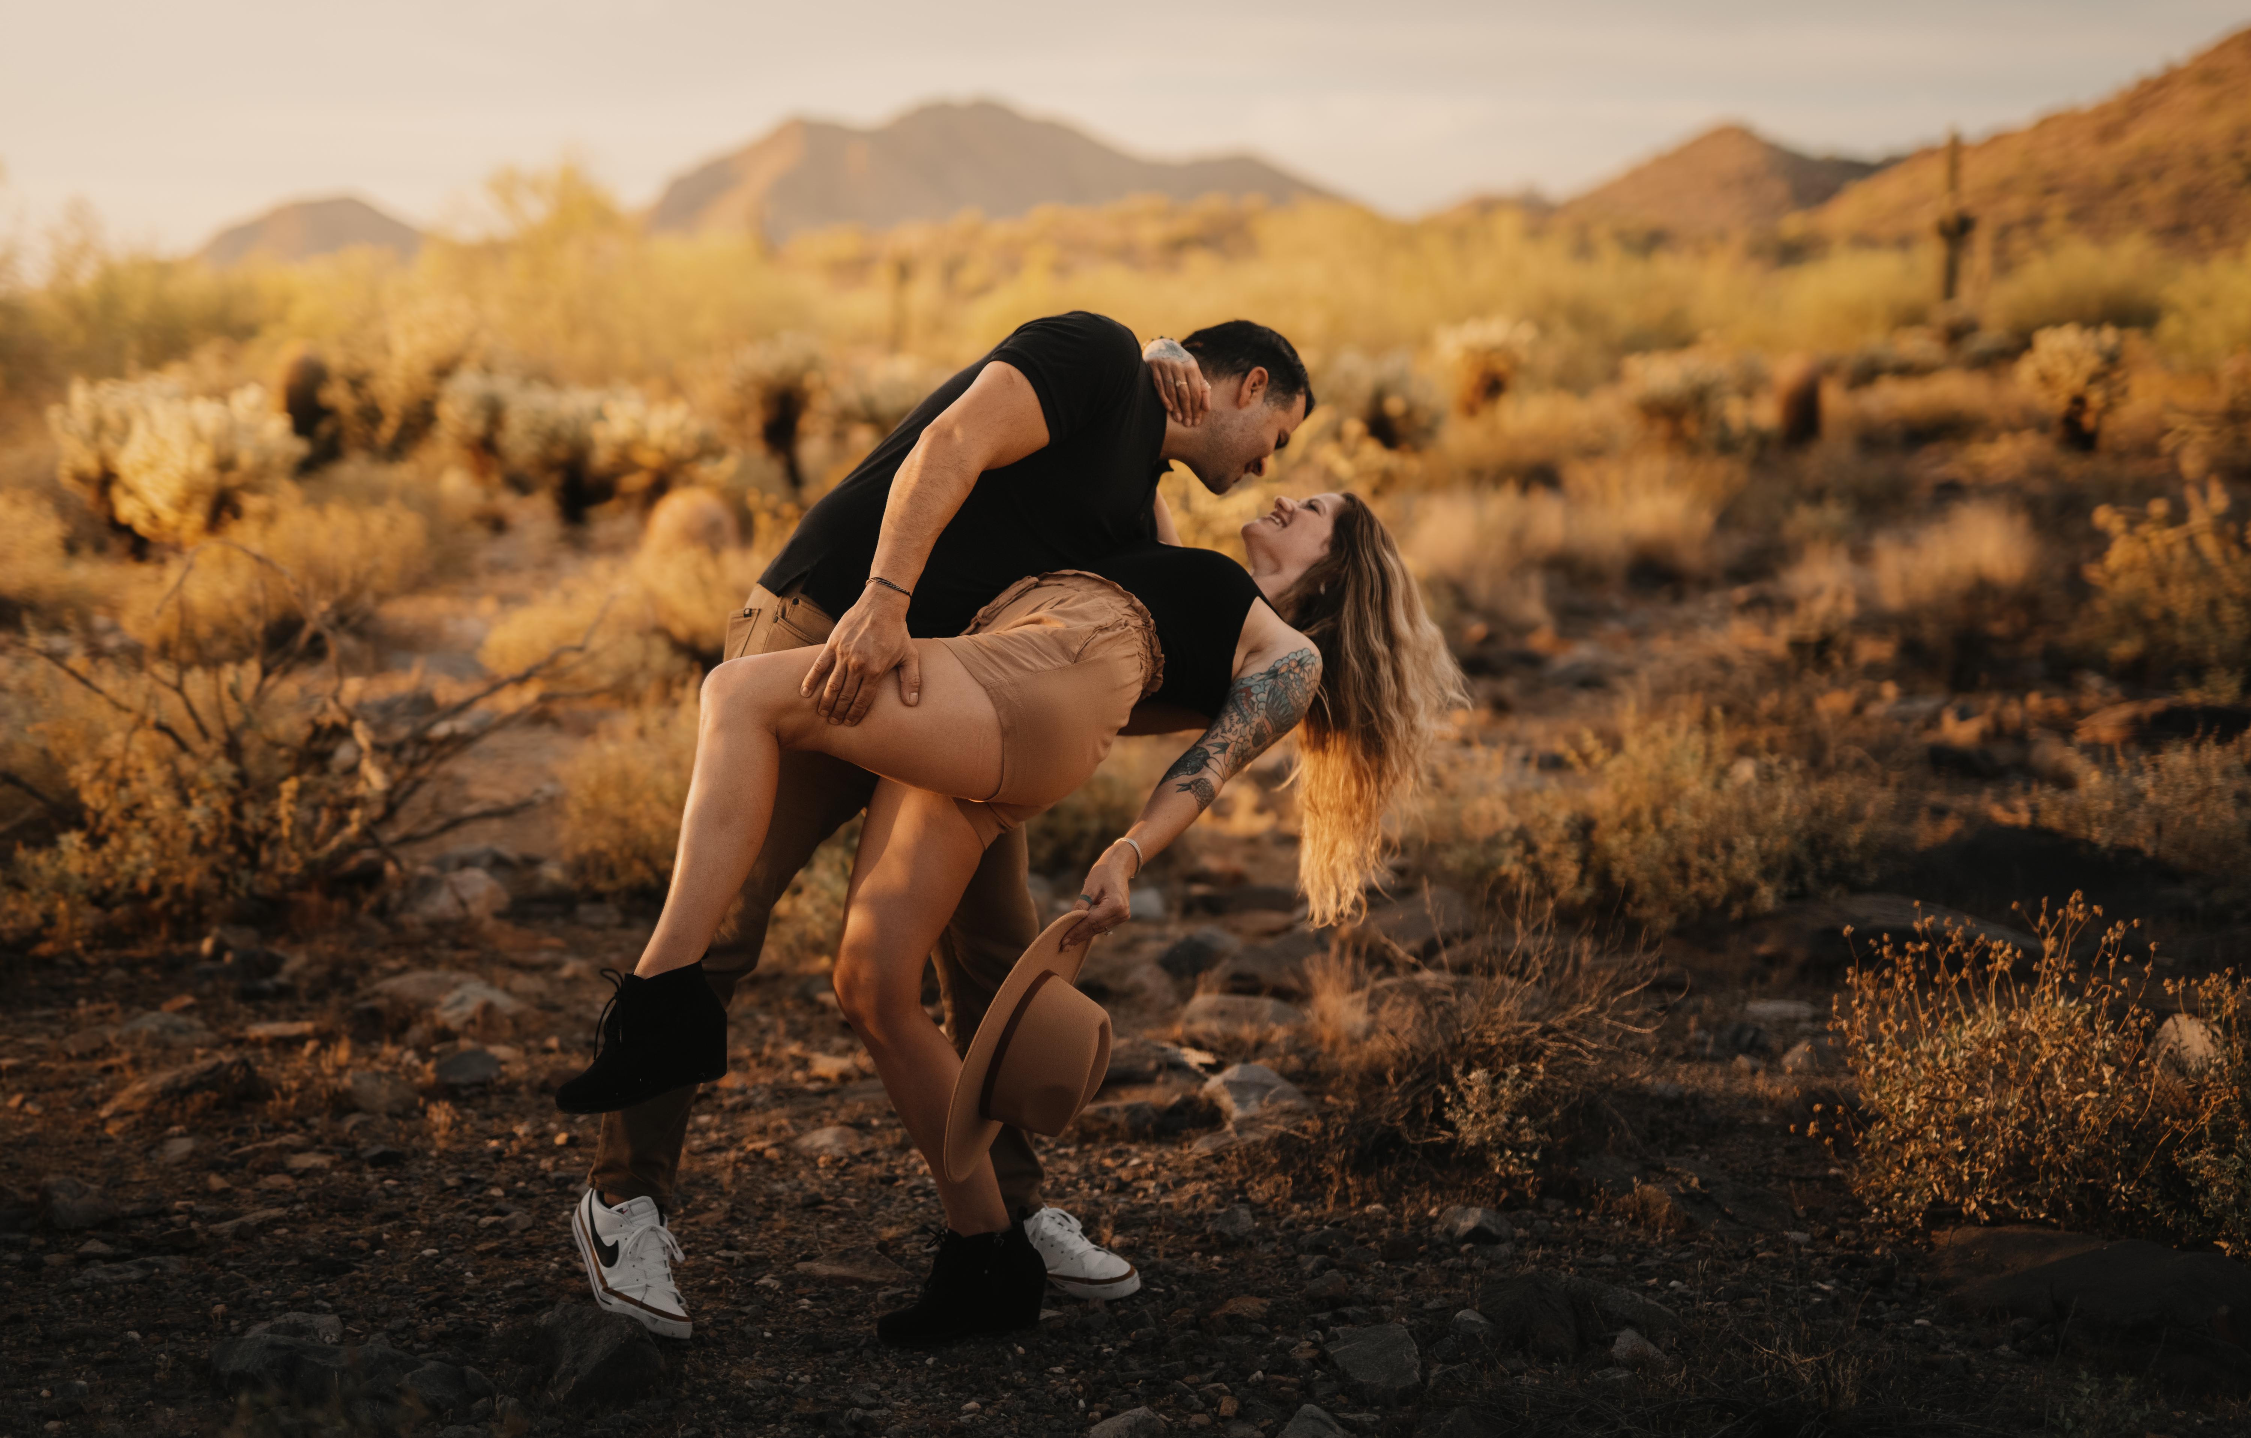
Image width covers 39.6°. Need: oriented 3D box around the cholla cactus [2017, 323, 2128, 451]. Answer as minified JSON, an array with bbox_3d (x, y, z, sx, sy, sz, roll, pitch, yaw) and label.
[{"bbox_3d":[8.136,-2.836,26.824,0.939,1.111,0.863,0,8,0],"label":"cholla cactus"}]

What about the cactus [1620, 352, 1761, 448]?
[{"bbox_3d":[4.874,-2.725,26.839,1.196,0.887,1.100,0,8,0],"label":"cactus"}]

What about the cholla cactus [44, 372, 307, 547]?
[{"bbox_3d":[-5.114,-1.370,16.751,1.343,0.913,1.236,0,8,0],"label":"cholla cactus"}]

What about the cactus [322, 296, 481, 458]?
[{"bbox_3d":[-5.908,-2.756,25.394,1.305,1.336,1.201,0,8,0],"label":"cactus"}]

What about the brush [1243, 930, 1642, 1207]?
[{"bbox_3d":[0.507,0.497,4.966,0.630,0.380,0.550,0,8,0],"label":"brush"}]

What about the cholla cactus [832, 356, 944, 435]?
[{"bbox_3d":[-2.137,-2.820,27.771,1.002,0.825,0.922,0,8,0],"label":"cholla cactus"}]

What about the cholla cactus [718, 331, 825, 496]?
[{"bbox_3d":[-2.439,-2.102,21.543,0.730,1.075,0.671,0,8,0],"label":"cholla cactus"}]

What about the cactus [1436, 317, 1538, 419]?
[{"bbox_3d":[3.657,-3.513,31.779,1.058,1.120,0.973,0,8,0],"label":"cactus"}]

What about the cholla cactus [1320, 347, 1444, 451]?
[{"bbox_3d":[2.178,-2.695,26.542,1.048,0.907,0.964,0,8,0],"label":"cholla cactus"}]

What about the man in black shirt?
[{"bbox_3d":[-0.243,0.125,4.177,0.920,1.330,0.620,3,8,24],"label":"man in black shirt"}]

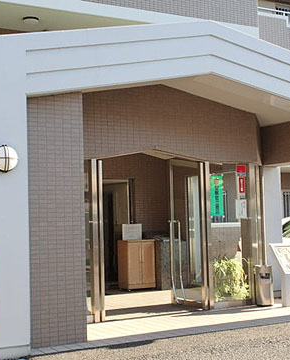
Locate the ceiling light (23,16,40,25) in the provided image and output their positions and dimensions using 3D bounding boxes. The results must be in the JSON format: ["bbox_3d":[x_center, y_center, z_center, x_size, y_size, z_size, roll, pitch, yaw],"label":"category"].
[{"bbox_3d":[-2.265,-3.163,13.252,0.310,0.080,0.310,1,-4,-30],"label":"ceiling light"}]

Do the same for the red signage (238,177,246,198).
[{"bbox_3d":[1.488,0.123,10.197,0.130,0.320,0.020,1,-4,-30],"label":"red signage"}]

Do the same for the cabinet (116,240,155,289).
[{"bbox_3d":[-0.159,1.652,12.860,0.585,0.910,0.425,1,-4,-30],"label":"cabinet"}]

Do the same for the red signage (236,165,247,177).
[{"bbox_3d":[1.480,-0.143,10.212,0.175,0.165,0.020,1,-4,-30],"label":"red signage"}]

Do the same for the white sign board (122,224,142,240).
[{"bbox_3d":[-0.242,1.016,12.882,0.430,0.310,0.050,1,-4,-30],"label":"white sign board"}]

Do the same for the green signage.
[{"bbox_3d":[1.075,0.242,9.951,0.255,0.640,0.020,1,-4,-30],"label":"green signage"}]

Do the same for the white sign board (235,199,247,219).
[{"bbox_3d":[1.477,0.443,10.167,0.205,0.280,0.020,1,-4,-30],"label":"white sign board"}]

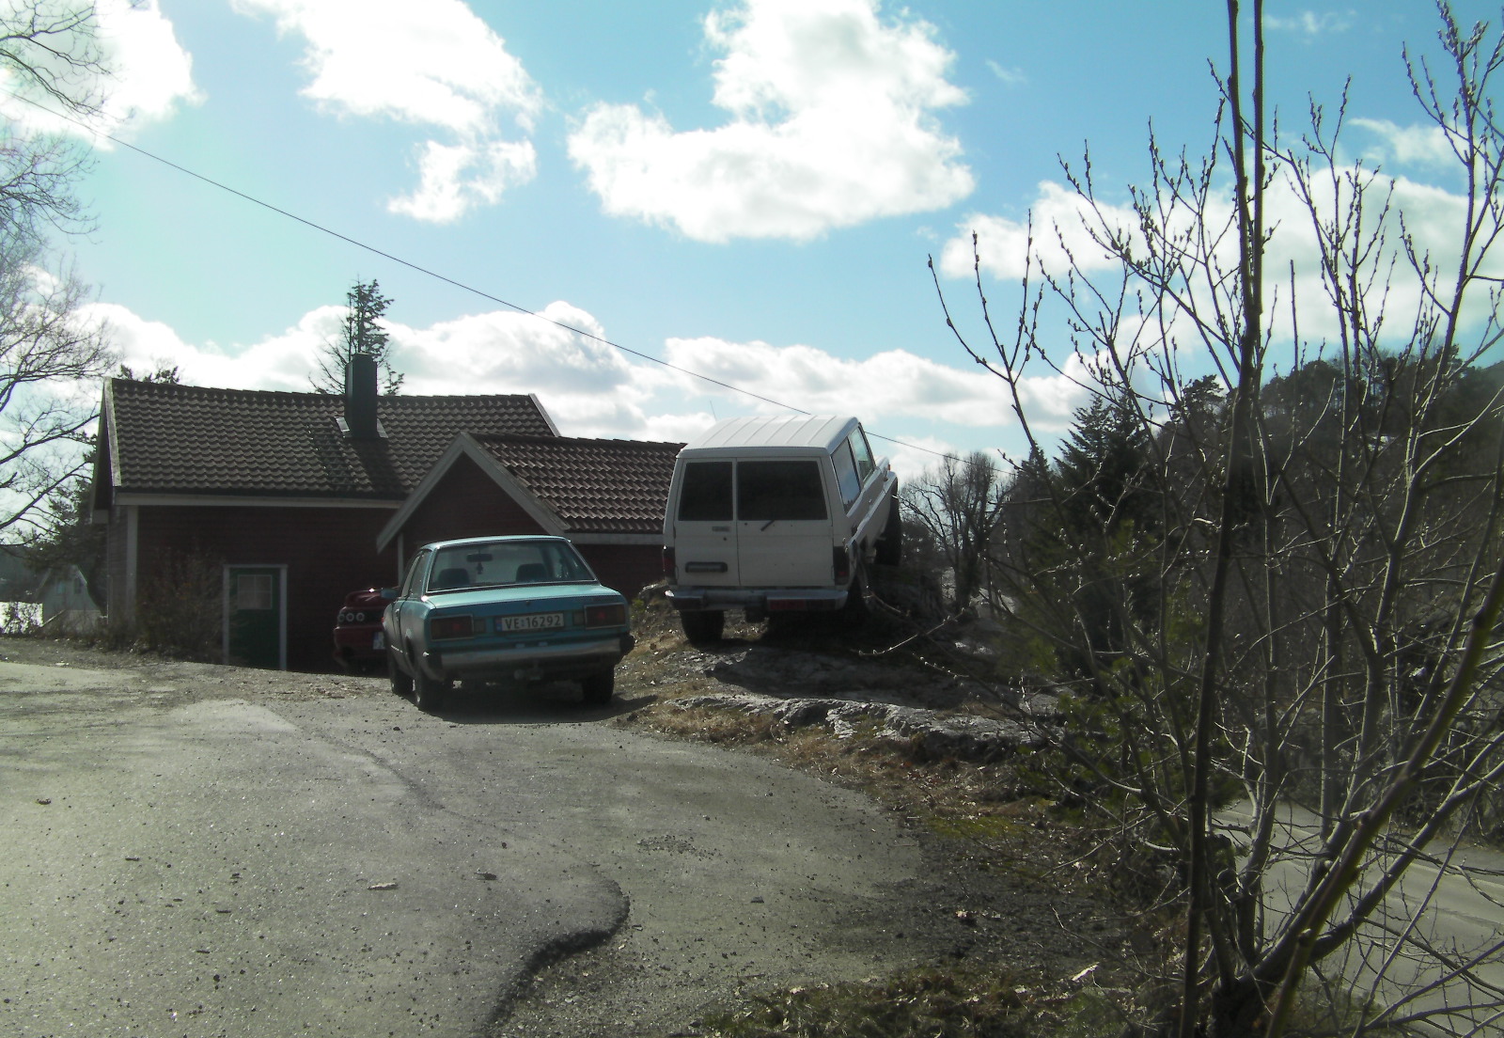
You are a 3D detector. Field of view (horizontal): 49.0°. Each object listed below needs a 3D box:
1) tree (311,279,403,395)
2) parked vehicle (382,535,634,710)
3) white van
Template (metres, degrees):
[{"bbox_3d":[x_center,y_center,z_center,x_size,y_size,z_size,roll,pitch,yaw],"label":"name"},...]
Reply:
[{"bbox_3d":[-10.000,-0.930,42.000,3.900,10.300,3.900,0,-2,0],"label":"tree"},{"bbox_3d":[-2.260,0.846,14.303,1.620,1.385,4.100,-3,-1,-18],"label":"parked vehicle"},{"bbox_3d":[0.455,-0.121,16.047,1.700,1.880,4.000,0,13,14],"label":"white van"}]

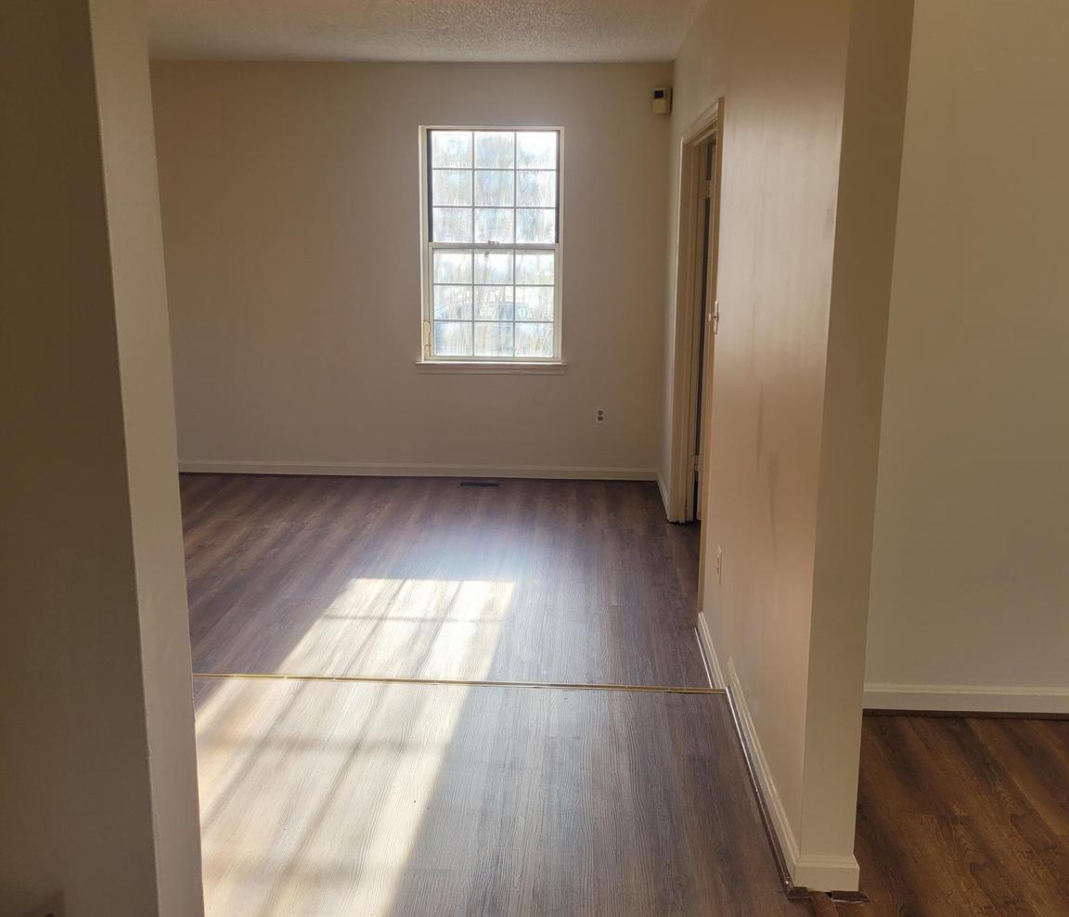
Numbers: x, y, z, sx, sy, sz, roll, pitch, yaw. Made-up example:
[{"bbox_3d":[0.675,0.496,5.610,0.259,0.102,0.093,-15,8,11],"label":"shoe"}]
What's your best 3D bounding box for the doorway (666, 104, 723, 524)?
[{"bbox_3d":[0.786,-0.473,4.917,0.140,2.067,1.669,1,12,2],"label":"doorway"}]

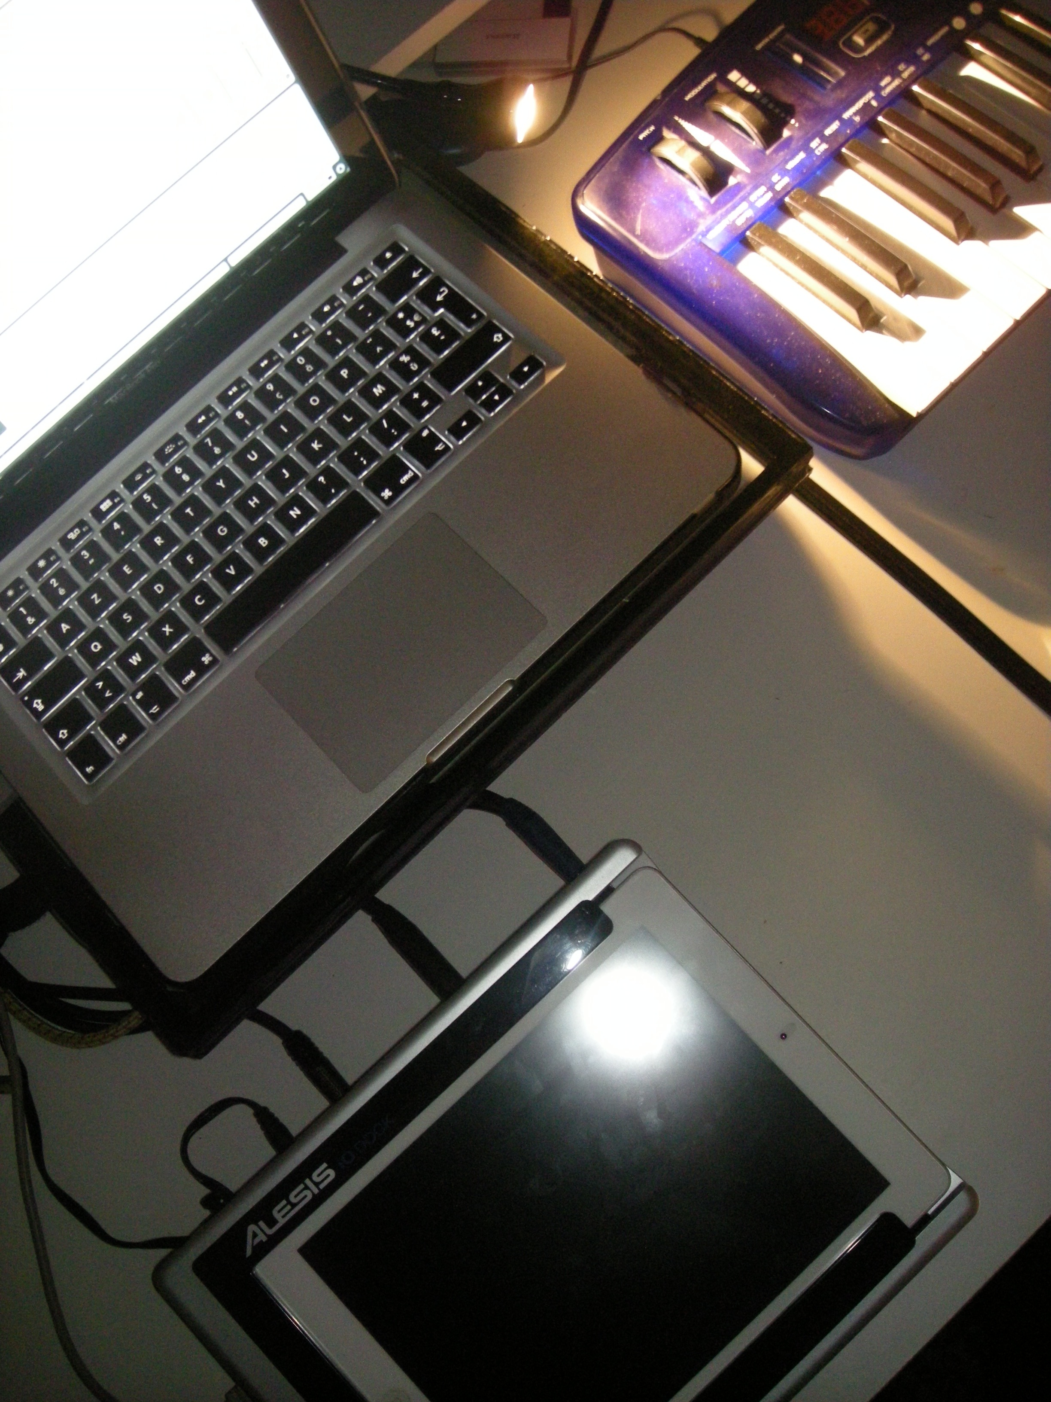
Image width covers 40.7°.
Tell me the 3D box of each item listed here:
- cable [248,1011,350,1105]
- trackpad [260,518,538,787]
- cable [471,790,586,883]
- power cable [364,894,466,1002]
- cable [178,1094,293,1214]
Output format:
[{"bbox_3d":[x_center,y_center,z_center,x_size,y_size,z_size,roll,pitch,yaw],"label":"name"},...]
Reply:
[{"bbox_3d":[-0.100,0.153,0.624,0.062,0.017,0.015,37,82,18],"label":"cable"},{"bbox_3d":[-0.053,-0.022,0.605,0.105,0.005,0.077,-43,71,-5],"label":"trackpad"},{"bbox_3d":[0.002,0.059,0.635,0.061,0.018,0.018,36,82,18],"label":"cable"},{"bbox_3d":[-0.051,0.106,0.628,0.016,0.018,0.064,-43,71,-5],"label":"power cable"},{"bbox_3d":[-0.131,0.196,0.625,0.040,0.028,0.056,39,83,18],"label":"cable"}]

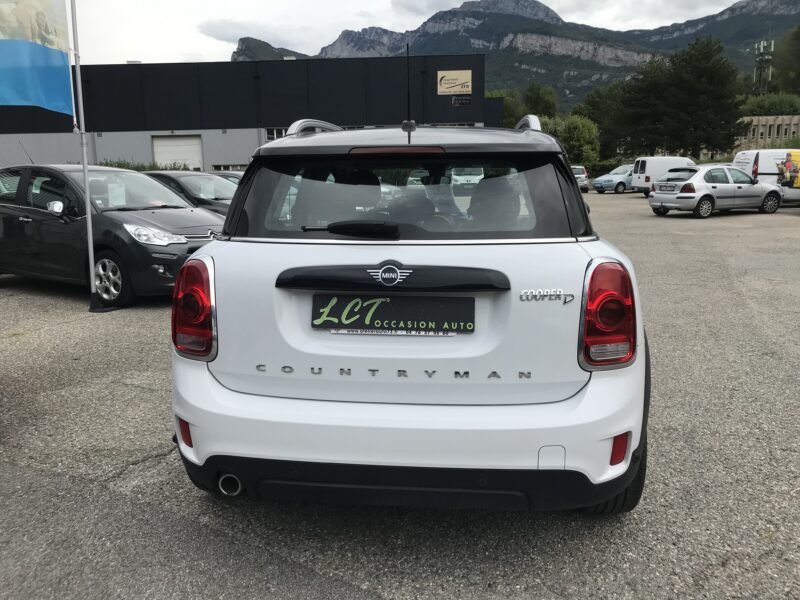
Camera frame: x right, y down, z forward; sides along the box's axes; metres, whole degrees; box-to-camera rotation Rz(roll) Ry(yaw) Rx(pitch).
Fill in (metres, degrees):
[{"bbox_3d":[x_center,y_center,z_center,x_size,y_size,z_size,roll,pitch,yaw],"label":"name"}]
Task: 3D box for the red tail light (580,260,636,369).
[{"bbox_3d":[0.663,0.041,2.034,0.187,0.330,0.133,-3,12,-12],"label":"red tail light"}]

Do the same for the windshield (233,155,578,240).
[{"bbox_3d":[-0.006,-0.344,2.138,1.152,0.330,0.128,1,-13,7],"label":"windshield"}]

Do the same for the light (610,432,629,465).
[{"bbox_3d":[0.701,0.473,2.067,0.064,0.106,0.035,-2,12,-8],"label":"light"}]

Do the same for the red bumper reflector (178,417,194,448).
[{"bbox_3d":[-0.736,0.459,2.240,0.064,0.106,0.035,4,12,22],"label":"red bumper reflector"}]

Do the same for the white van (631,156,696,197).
[{"bbox_3d":[13.613,-5.895,30.904,4.400,1.910,1.800,-2,12,-5],"label":"white van"}]

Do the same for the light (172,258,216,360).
[{"bbox_3d":[-0.693,0.025,2.197,0.187,0.330,0.133,5,13,25],"label":"light"}]

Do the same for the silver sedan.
[{"bbox_3d":[9.289,-3.200,18.845,3.960,1.410,1.680,-6,13,-23],"label":"silver sedan"}]

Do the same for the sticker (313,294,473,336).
[{"bbox_3d":[-0.024,0.043,2.030,0.515,0.110,0.018,1,12,7],"label":"sticker"}]

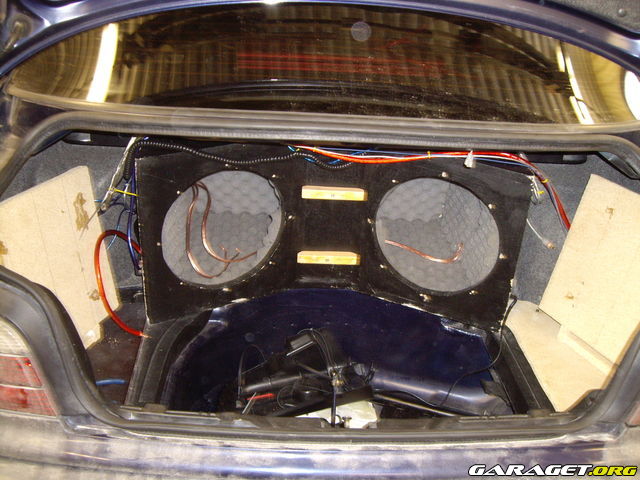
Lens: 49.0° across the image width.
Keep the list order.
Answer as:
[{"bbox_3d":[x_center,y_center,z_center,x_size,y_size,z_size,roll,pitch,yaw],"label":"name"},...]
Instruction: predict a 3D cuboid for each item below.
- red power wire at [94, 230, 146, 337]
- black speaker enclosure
[{"bbox_3d":[-0.402,0.085,1.433,0.108,0.200,0.120,2,28,-3],"label":"red power wire"},{"bbox_3d":[0.019,-0.085,1.614,0.755,0.372,0.460,2,28,-3],"label":"black speaker enclosure"}]

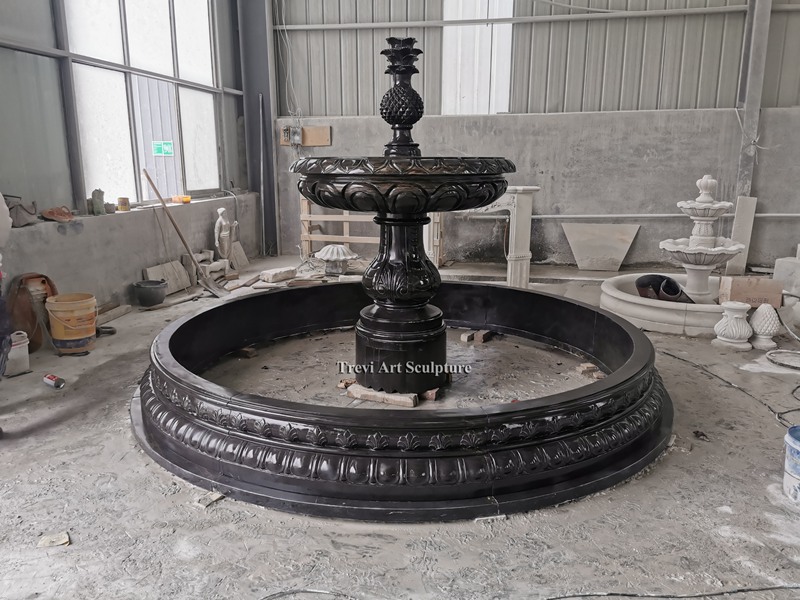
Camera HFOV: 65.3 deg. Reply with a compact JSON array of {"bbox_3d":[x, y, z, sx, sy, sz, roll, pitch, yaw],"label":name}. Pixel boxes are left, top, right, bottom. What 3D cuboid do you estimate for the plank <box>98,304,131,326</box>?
[{"bbox_3d":[-2.524,0.152,5.313,0.130,0.035,0.800,1,13,4],"label":"plank"}]

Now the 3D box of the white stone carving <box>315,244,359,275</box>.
[{"bbox_3d":[-0.741,-0.468,7.231,0.500,0.325,0.500,0,13,0],"label":"white stone carving"}]

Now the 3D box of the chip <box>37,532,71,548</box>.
[{"bbox_3d":[-1.225,0.854,2.236,0.105,0.018,0.065,-4,13,-14],"label":"chip"}]

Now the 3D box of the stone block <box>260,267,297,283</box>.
[{"bbox_3d":[-1.364,-0.286,7.096,0.180,0.085,0.400,8,15,32],"label":"stone block"}]

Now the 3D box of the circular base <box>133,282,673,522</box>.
[{"bbox_3d":[0.017,0.337,3.989,3.228,0.375,3.228,0,13,0],"label":"circular base"}]

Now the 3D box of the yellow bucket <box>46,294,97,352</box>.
[{"bbox_3d":[-2.325,0.174,4.438,0.310,0.380,0.310,-7,15,-28],"label":"yellow bucket"}]

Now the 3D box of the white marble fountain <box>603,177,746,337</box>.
[{"bbox_3d":[2.518,-0.438,5.193,1.570,1.175,1.570,2,13,10],"label":"white marble fountain"}]

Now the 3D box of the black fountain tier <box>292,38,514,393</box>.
[{"bbox_3d":[0.019,-0.494,3.800,1.308,2.057,1.308,0,13,0],"label":"black fountain tier"}]

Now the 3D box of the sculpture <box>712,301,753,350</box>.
[{"bbox_3d":[2.384,0.179,4.455,0.260,0.300,0.260,4,14,18],"label":"sculpture"}]

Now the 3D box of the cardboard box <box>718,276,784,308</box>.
[{"bbox_3d":[2.724,-0.065,4.838,0.360,0.200,0.220,2,13,10],"label":"cardboard box"}]

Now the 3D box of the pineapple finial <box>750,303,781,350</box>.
[{"bbox_3d":[2.615,0.180,4.444,0.195,0.300,0.195,2,13,10],"label":"pineapple finial"}]

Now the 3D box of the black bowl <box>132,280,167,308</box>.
[{"bbox_3d":[-2.371,-0.060,5.893,0.300,0.190,0.300,0,13,0],"label":"black bowl"}]

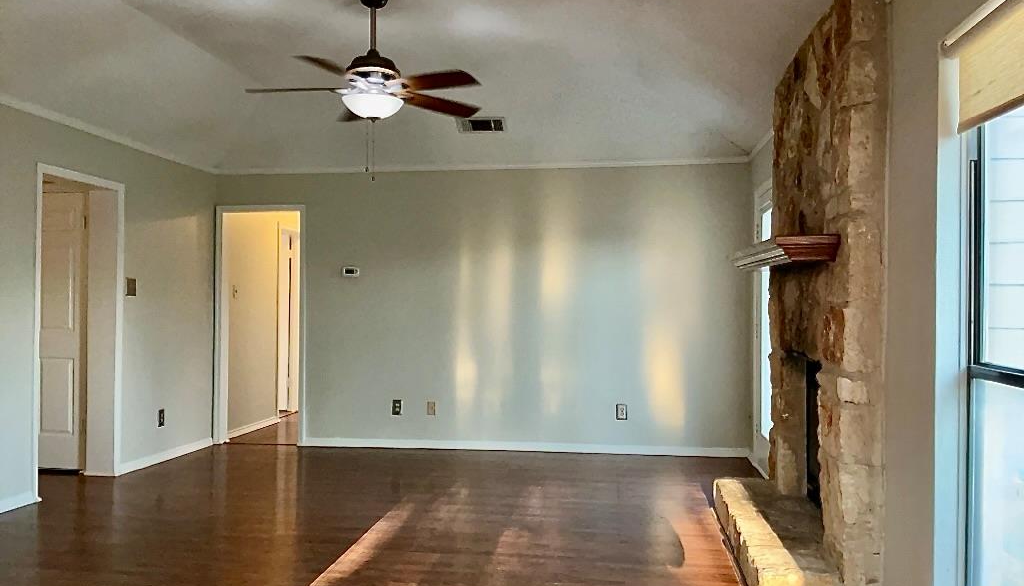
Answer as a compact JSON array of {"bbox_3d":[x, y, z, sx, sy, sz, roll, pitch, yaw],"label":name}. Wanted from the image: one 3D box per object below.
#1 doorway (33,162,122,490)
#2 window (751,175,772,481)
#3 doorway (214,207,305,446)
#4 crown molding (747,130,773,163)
[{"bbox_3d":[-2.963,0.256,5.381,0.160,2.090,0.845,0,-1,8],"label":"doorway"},{"bbox_3d":[1.822,0.285,5.691,0.100,2.090,1.040,0,-1,8],"label":"window"},{"bbox_3d":[-2.220,0.281,7.080,0.835,2.090,0.140,0,-1,8],"label":"doorway"},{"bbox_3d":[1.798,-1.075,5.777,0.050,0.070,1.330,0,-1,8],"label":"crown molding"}]

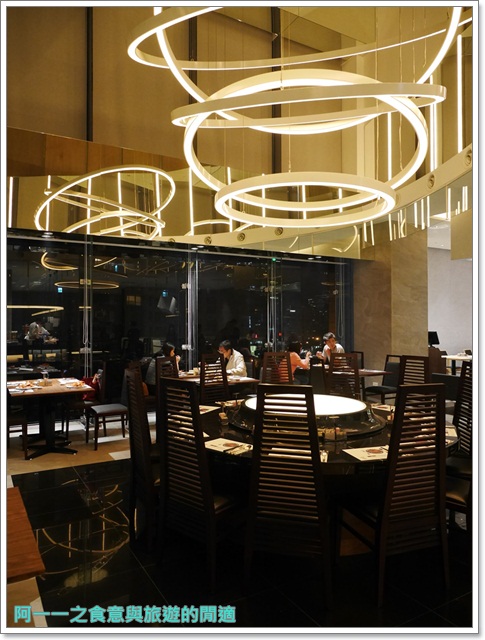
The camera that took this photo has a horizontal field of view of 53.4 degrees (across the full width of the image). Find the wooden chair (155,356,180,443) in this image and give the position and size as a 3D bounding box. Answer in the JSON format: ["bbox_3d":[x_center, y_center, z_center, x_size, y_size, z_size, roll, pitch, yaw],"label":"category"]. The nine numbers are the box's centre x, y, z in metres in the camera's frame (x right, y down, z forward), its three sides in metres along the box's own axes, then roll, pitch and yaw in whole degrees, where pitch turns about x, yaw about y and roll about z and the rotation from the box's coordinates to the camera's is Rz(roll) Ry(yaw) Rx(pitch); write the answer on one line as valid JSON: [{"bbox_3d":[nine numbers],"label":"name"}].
[{"bbox_3d":[-0.469,0.960,4.287,0.580,1.210,0.470,0,0,24],"label":"wooden chair"}]

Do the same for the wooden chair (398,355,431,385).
[{"bbox_3d":[1.421,0.951,4.442,0.536,1.197,0.464,0,0,-33],"label":"wooden chair"}]

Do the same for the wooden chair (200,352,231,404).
[{"bbox_3d":[-0.136,0.962,4.717,0.470,1.210,0.580,0,0,-36],"label":"wooden chair"}]

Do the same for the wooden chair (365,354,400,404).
[{"bbox_3d":[2.320,1.073,7.681,0.550,0.950,0.460,0,0,-28],"label":"wooden chair"}]

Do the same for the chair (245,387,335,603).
[{"bbox_3d":[0.289,0.952,2.844,0.464,1.197,0.536,0,0,13],"label":"chair"}]

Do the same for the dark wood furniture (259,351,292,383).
[{"bbox_3d":[0.401,0.951,4.947,0.464,1.197,0.536,0,0,-6],"label":"dark wood furniture"}]

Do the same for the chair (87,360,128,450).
[{"bbox_3d":[-1.635,1.061,6.122,0.560,1.020,0.460,0,0,-29],"label":"chair"}]

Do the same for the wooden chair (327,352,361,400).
[{"bbox_3d":[0.950,0.962,4.794,0.470,1.210,0.580,0,0,26],"label":"wooden chair"}]

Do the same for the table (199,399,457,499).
[{"bbox_3d":[0.496,1.164,3.846,2.250,0.800,2.250,0,0,0],"label":"table"}]

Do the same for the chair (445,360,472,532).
[{"bbox_3d":[1.563,0.952,3.859,0.536,1.197,0.464,0,0,1],"label":"chair"}]

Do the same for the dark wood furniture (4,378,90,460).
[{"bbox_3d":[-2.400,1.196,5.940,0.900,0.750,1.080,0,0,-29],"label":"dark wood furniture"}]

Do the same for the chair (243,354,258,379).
[{"bbox_3d":[-0.080,1.073,7.551,0.550,0.950,0.460,0,0,-28],"label":"chair"}]

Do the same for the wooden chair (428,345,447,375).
[{"bbox_3d":[4.520,1.112,11.297,0.500,0.950,0.500,0,0,-29],"label":"wooden chair"}]

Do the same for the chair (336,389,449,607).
[{"bbox_3d":[0.892,0.952,2.880,0.464,1.197,0.536,0,0,-20],"label":"chair"}]

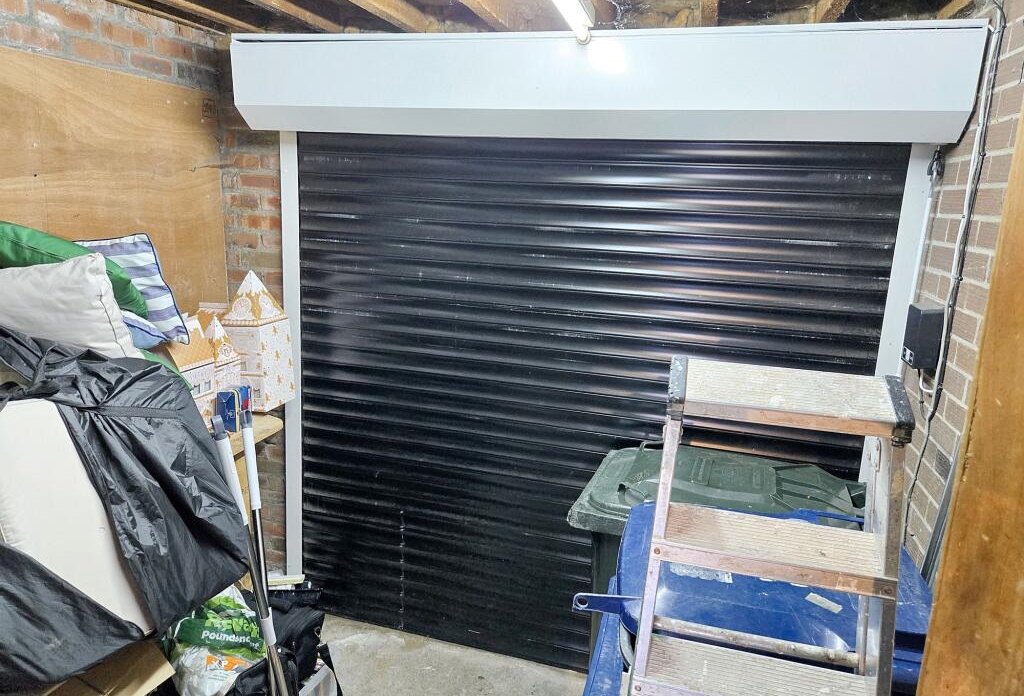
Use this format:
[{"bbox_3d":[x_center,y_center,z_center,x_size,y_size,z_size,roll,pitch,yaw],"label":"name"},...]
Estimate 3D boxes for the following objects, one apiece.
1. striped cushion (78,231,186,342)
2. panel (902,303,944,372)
[{"bbox_3d":[-1.287,-0.190,2.245,0.120,0.430,0.430,-26,-1,20],"label":"striped cushion"},{"bbox_3d":[1.193,-0.030,1.980,0.058,0.163,0.125,6,12,15],"label":"panel"}]

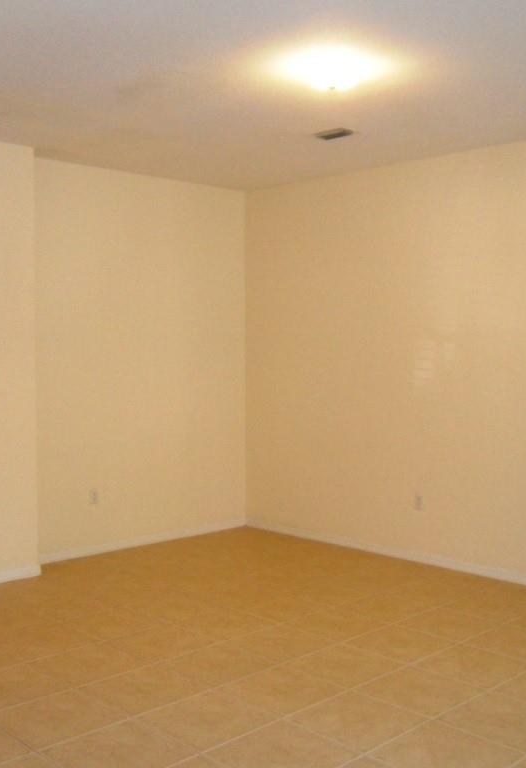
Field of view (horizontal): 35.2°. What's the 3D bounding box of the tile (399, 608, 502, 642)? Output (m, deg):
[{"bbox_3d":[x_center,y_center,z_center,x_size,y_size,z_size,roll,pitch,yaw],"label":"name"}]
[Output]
[{"bbox_3d":[1.049,1.366,4.723,0.444,0.010,0.444,-2,3,-44],"label":"tile"}]

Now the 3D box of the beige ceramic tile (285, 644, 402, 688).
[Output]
[{"bbox_3d":[0.410,1.397,4.099,0.443,0.012,0.443,-1,1,-44],"label":"beige ceramic tile"}]

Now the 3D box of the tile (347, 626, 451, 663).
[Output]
[{"bbox_3d":[0.733,1.390,4.408,0.443,0.012,0.443,-1,1,-44],"label":"tile"}]

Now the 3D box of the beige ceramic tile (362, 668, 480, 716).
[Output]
[{"bbox_3d":[0.718,1.401,3.776,0.443,0.012,0.443,-1,1,-44],"label":"beige ceramic tile"}]

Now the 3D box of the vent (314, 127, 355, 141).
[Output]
[{"bbox_3d":[0.461,-1.610,5.335,0.165,0.025,0.260,-2,3,-44],"label":"vent"}]

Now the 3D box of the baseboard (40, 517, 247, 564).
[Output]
[{"bbox_3d":[-0.940,1.256,6.651,2.123,0.077,0.015,-2,3,-43],"label":"baseboard"}]

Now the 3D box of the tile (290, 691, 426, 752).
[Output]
[{"bbox_3d":[0.396,1.412,3.470,0.444,0.010,0.444,-2,3,-44],"label":"tile"}]

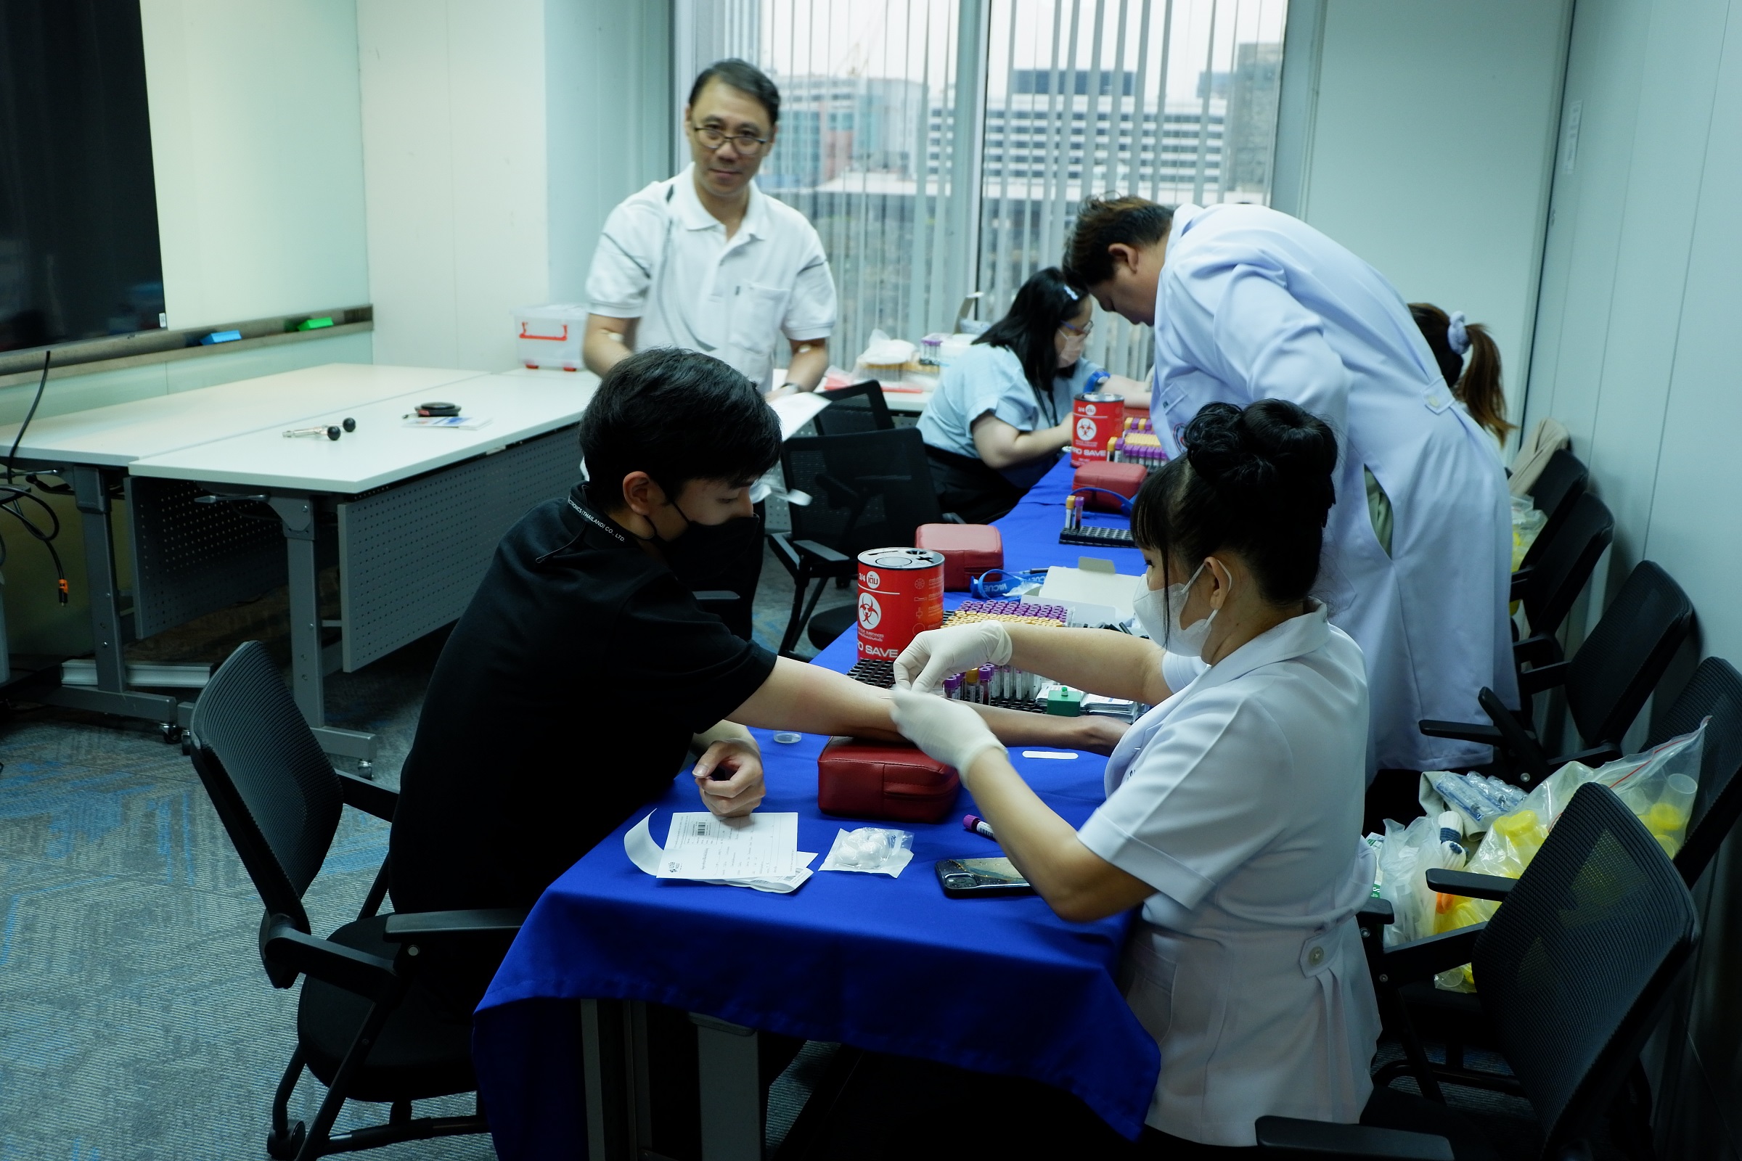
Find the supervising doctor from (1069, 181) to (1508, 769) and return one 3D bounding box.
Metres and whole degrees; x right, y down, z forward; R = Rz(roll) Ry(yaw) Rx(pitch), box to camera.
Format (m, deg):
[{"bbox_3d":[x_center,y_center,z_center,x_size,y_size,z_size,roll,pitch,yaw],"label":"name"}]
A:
[{"bbox_3d":[0.757,0.023,2.990,0.860,1.430,0.550,6,14,16],"label":"supervising doctor"}]

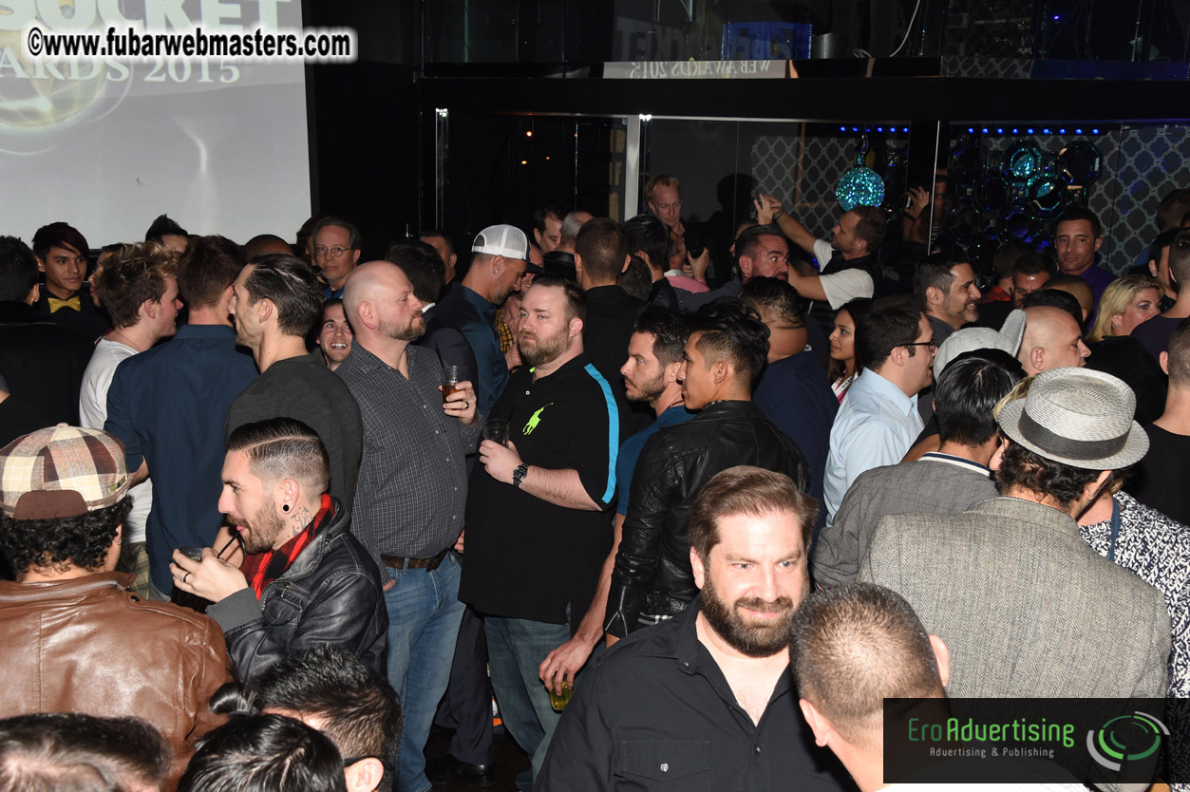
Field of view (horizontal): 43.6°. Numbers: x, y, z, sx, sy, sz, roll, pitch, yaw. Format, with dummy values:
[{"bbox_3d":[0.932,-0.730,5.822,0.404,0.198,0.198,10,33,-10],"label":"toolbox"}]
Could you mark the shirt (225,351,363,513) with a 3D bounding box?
[{"bbox_3d":[-0.807,0.221,4.029,0.320,0.700,0.500,11,16,37],"label":"shirt"}]

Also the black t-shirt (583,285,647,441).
[{"bbox_3d":[0.035,-0.026,5.233,0.540,0.740,0.300,1,13,0],"label":"black t-shirt"}]

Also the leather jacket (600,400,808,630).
[{"bbox_3d":[0.288,0.308,3.750,0.520,0.620,0.320,-5,14,-24],"label":"leather jacket"}]

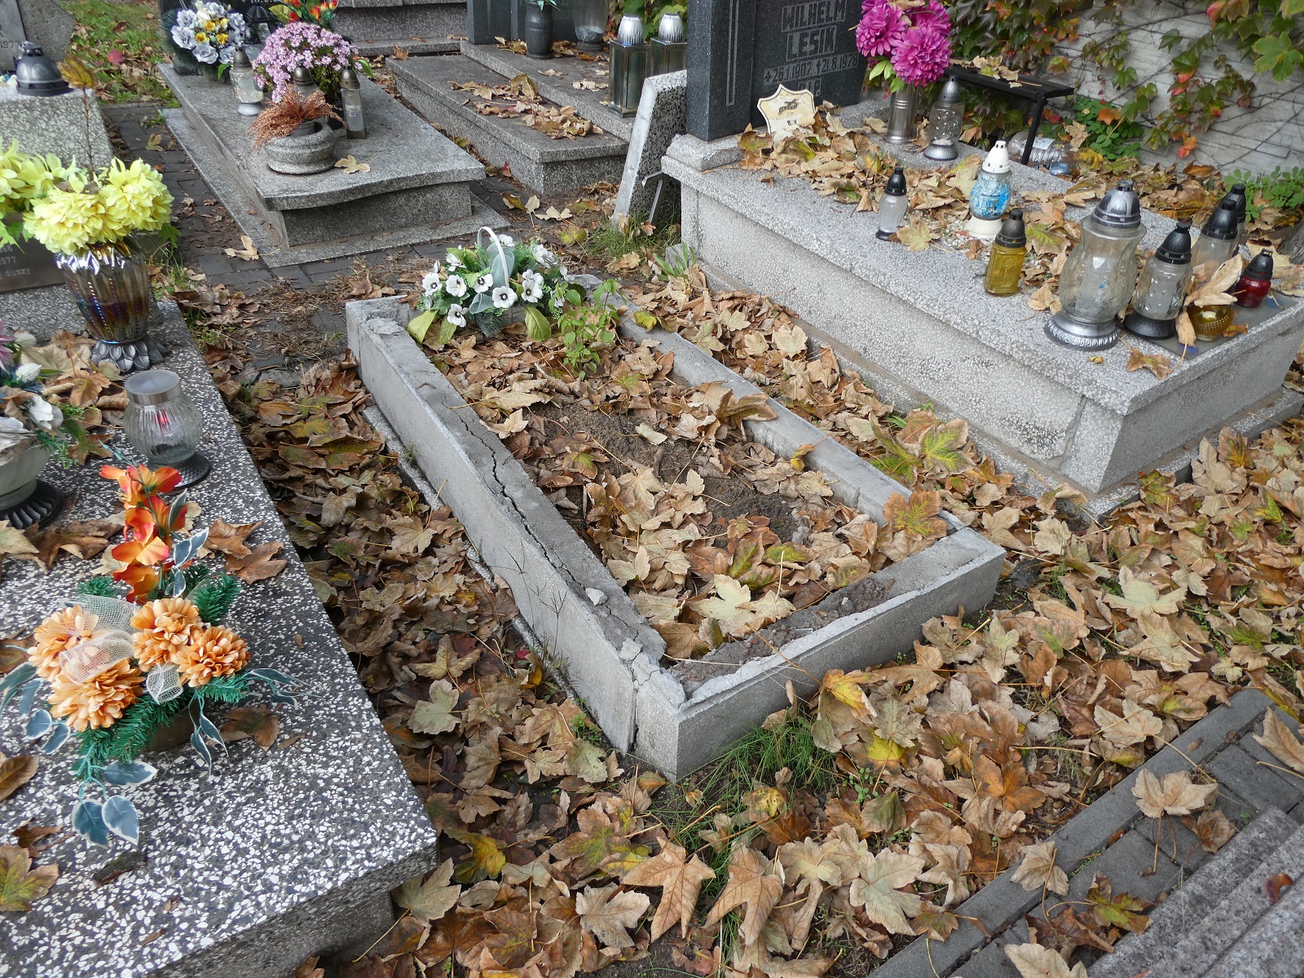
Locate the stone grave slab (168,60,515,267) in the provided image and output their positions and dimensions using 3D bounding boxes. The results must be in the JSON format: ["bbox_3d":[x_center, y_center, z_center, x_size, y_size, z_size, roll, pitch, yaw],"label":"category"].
[{"bbox_3d":[-1.543,-1.578,4.048,0.918,0.240,2.164,-19,42,-27],"label":"stone grave slab"}]

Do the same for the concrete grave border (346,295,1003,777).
[{"bbox_3d":[-0.094,-0.139,2.275,0.785,0.154,1.760,-20,41,-26],"label":"concrete grave border"}]

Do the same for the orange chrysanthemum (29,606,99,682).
[{"bbox_3d":[-0.861,0.227,1.328,0.093,0.098,0.092,-28,47,-33],"label":"orange chrysanthemum"}]

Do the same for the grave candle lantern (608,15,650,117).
[{"bbox_3d":[-0.098,-1.873,3.994,0.132,0.395,0.132,-18,42,-24],"label":"grave candle lantern"}]

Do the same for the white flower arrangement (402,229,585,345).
[{"bbox_3d":[-0.477,-0.633,2.716,0.420,0.250,0.280,-20,41,-26],"label":"white flower arrangement"}]

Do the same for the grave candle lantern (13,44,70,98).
[{"bbox_3d":[-1.411,-0.969,2.078,0.120,0.098,0.120,-20,43,-27],"label":"grave candle lantern"}]

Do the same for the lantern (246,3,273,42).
[{"bbox_3d":[-2.026,-2.399,4.644,0.155,0.190,0.155,-20,43,-27],"label":"lantern"}]

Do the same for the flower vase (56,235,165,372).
[{"bbox_3d":[-1.171,-0.398,1.986,0.178,0.235,0.178,-20,41,-26],"label":"flower vase"}]

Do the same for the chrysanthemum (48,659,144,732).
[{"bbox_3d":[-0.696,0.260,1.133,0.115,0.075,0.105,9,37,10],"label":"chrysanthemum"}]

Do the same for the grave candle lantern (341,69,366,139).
[{"bbox_3d":[-1.204,-1.546,3.625,0.078,0.245,0.078,-21,42,-27],"label":"grave candle lantern"}]

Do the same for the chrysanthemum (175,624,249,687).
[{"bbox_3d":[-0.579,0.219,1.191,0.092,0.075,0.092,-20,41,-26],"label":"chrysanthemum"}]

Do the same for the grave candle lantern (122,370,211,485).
[{"bbox_3d":[-0.875,-0.108,1.640,0.142,0.190,0.142,-20,41,-26],"label":"grave candle lantern"}]

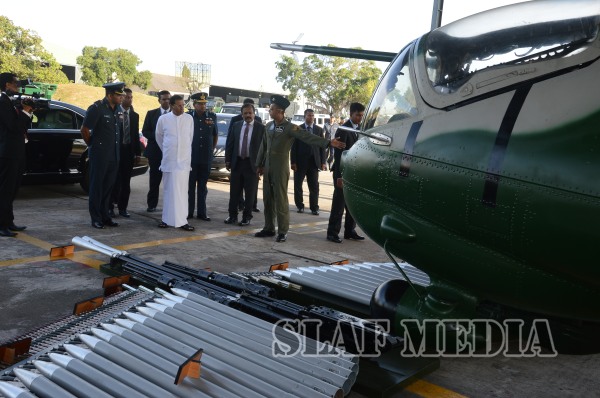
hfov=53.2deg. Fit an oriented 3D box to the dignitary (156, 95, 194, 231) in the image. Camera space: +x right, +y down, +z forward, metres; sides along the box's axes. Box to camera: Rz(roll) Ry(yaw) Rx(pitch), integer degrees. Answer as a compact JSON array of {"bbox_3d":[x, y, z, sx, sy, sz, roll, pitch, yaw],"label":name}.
[{"bbox_3d":[-1.595,-0.479,7.675,0.480,1.695,0.330,0,8,-27],"label":"dignitary"}]

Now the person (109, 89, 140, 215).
[{"bbox_3d":[-2.419,-0.649,8.351,0.480,1.755,0.320,1,8,-22],"label":"person"}]

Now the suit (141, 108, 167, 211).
[{"bbox_3d":[-2.058,-0.580,8.804,0.520,1.470,0.320,2,8,-21],"label":"suit"}]

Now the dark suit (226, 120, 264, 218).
[{"bbox_3d":[-0.777,-0.403,8.388,0.530,1.440,0.310,3,7,-6],"label":"dark suit"}]

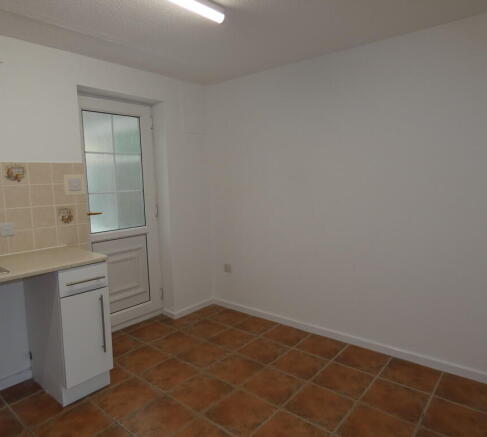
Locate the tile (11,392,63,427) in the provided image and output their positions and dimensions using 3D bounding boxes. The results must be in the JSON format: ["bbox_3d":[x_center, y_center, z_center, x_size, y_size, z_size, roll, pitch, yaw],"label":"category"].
[{"bbox_3d":[-1.225,1.163,2.117,0.326,0.010,0.326,3,8,40],"label":"tile"}]

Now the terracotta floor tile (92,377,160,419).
[{"bbox_3d":[-0.754,1.158,2.169,0.318,0.012,0.318,3,8,40],"label":"terracotta floor tile"}]

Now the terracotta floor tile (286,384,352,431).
[{"bbox_3d":[0.460,1.130,2.028,0.327,0.010,0.327,3,7,40],"label":"terracotta floor tile"}]

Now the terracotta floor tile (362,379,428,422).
[{"bbox_3d":[0.925,1.099,2.050,0.326,0.010,0.326,3,8,40],"label":"terracotta floor tile"}]

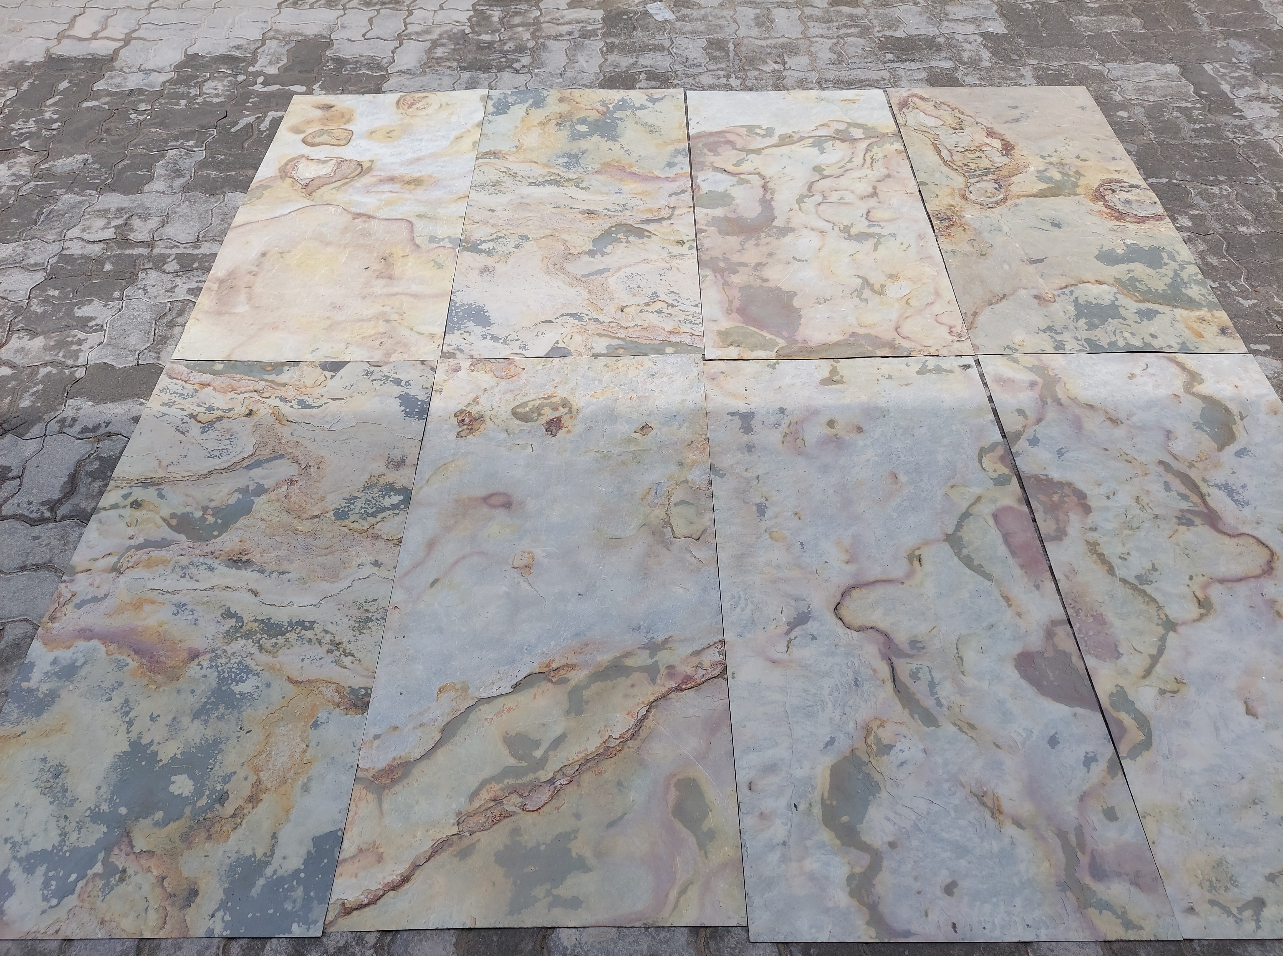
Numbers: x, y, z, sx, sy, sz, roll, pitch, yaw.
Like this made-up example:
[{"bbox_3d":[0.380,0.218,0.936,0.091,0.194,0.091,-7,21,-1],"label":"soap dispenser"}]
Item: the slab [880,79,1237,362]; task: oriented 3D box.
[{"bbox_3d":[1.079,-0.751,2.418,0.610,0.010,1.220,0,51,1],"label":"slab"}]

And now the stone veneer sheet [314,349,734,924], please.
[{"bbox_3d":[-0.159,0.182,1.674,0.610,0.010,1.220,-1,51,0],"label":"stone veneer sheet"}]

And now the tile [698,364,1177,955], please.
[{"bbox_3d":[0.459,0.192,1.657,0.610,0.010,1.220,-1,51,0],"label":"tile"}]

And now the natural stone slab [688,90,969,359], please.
[{"bbox_3d":[0.453,-0.744,2.422,0.610,0.010,1.220,0,51,0],"label":"natural stone slab"}]

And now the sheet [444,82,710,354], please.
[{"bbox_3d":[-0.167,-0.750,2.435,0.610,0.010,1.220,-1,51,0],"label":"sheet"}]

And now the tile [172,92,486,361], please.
[{"bbox_3d":[-0.784,-0.746,2.442,0.610,0.010,1.220,-1,51,0],"label":"tile"}]

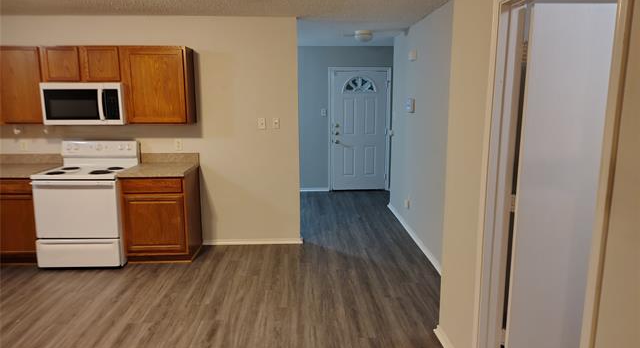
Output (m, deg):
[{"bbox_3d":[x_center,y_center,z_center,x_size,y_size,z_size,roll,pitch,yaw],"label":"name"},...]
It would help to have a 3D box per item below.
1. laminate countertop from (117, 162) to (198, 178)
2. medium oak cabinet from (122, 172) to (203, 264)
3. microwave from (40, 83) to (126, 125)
[{"bbox_3d":[-1.599,-0.029,4.497,0.629,0.040,0.639,0,10,-2],"label":"laminate countertop"},{"bbox_3d":[-1.602,0.421,4.583,0.617,0.876,0.624,0,10,-2],"label":"medium oak cabinet"},{"bbox_3d":[-2.297,-0.705,4.467,0.757,0.400,0.400,0,10,-2],"label":"microwave"}]

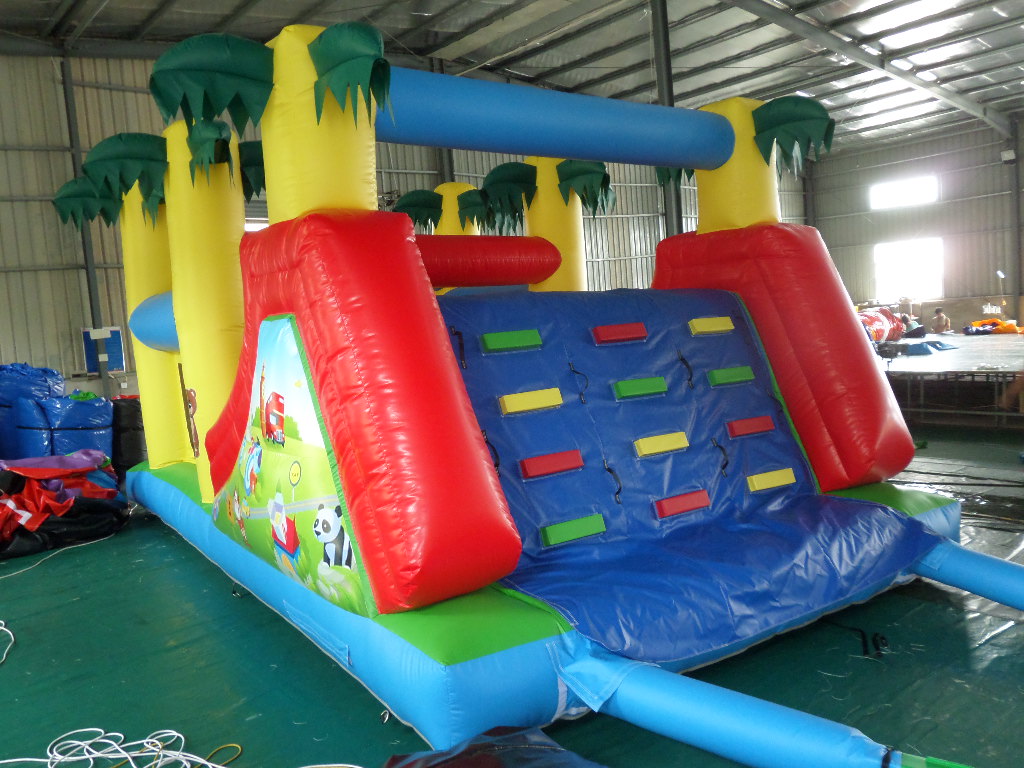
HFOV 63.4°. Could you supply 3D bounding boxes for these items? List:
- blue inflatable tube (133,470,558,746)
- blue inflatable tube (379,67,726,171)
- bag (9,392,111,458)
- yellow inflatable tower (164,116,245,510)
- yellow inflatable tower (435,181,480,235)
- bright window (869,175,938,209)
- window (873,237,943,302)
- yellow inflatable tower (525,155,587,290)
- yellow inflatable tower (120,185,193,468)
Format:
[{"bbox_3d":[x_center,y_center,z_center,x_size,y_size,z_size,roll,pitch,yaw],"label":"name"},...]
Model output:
[{"bbox_3d":[-1.731,0.977,5.548,0.650,0.320,6.100,-7,6,-34],"label":"blue inflatable tube"},{"bbox_3d":[0.328,-1.513,4.838,2.618,0.400,0.400,-7,6,-34],"label":"blue inflatable tube"},{"bbox_3d":[-5.728,0.532,10.371,1.200,0.860,0.900,-7,6,-34],"label":"bag"},{"bbox_3d":[-2.045,-0.473,5.719,0.520,2.606,0.520,-7,6,-34],"label":"yellow inflatable tower"},{"bbox_3d":[-0.529,-0.858,8.879,0.520,2.606,0.520,-7,6,-34],"label":"yellow inflatable tower"},{"bbox_3d":[9.981,-4.860,21.152,0.120,0.577,1.786,-7,6,-33],"label":"bright window"},{"bbox_3d":[10.166,-2.881,21.248,0.120,1.531,1.812,-7,6,-33],"label":"window"},{"bbox_3d":[0.412,-0.783,7.344,0.520,2.606,0.520,-7,6,-34],"label":"yellow inflatable tower"},{"bbox_3d":[-3.088,-0.543,7.281,0.520,2.606,0.520,-7,6,-34],"label":"yellow inflatable tower"}]

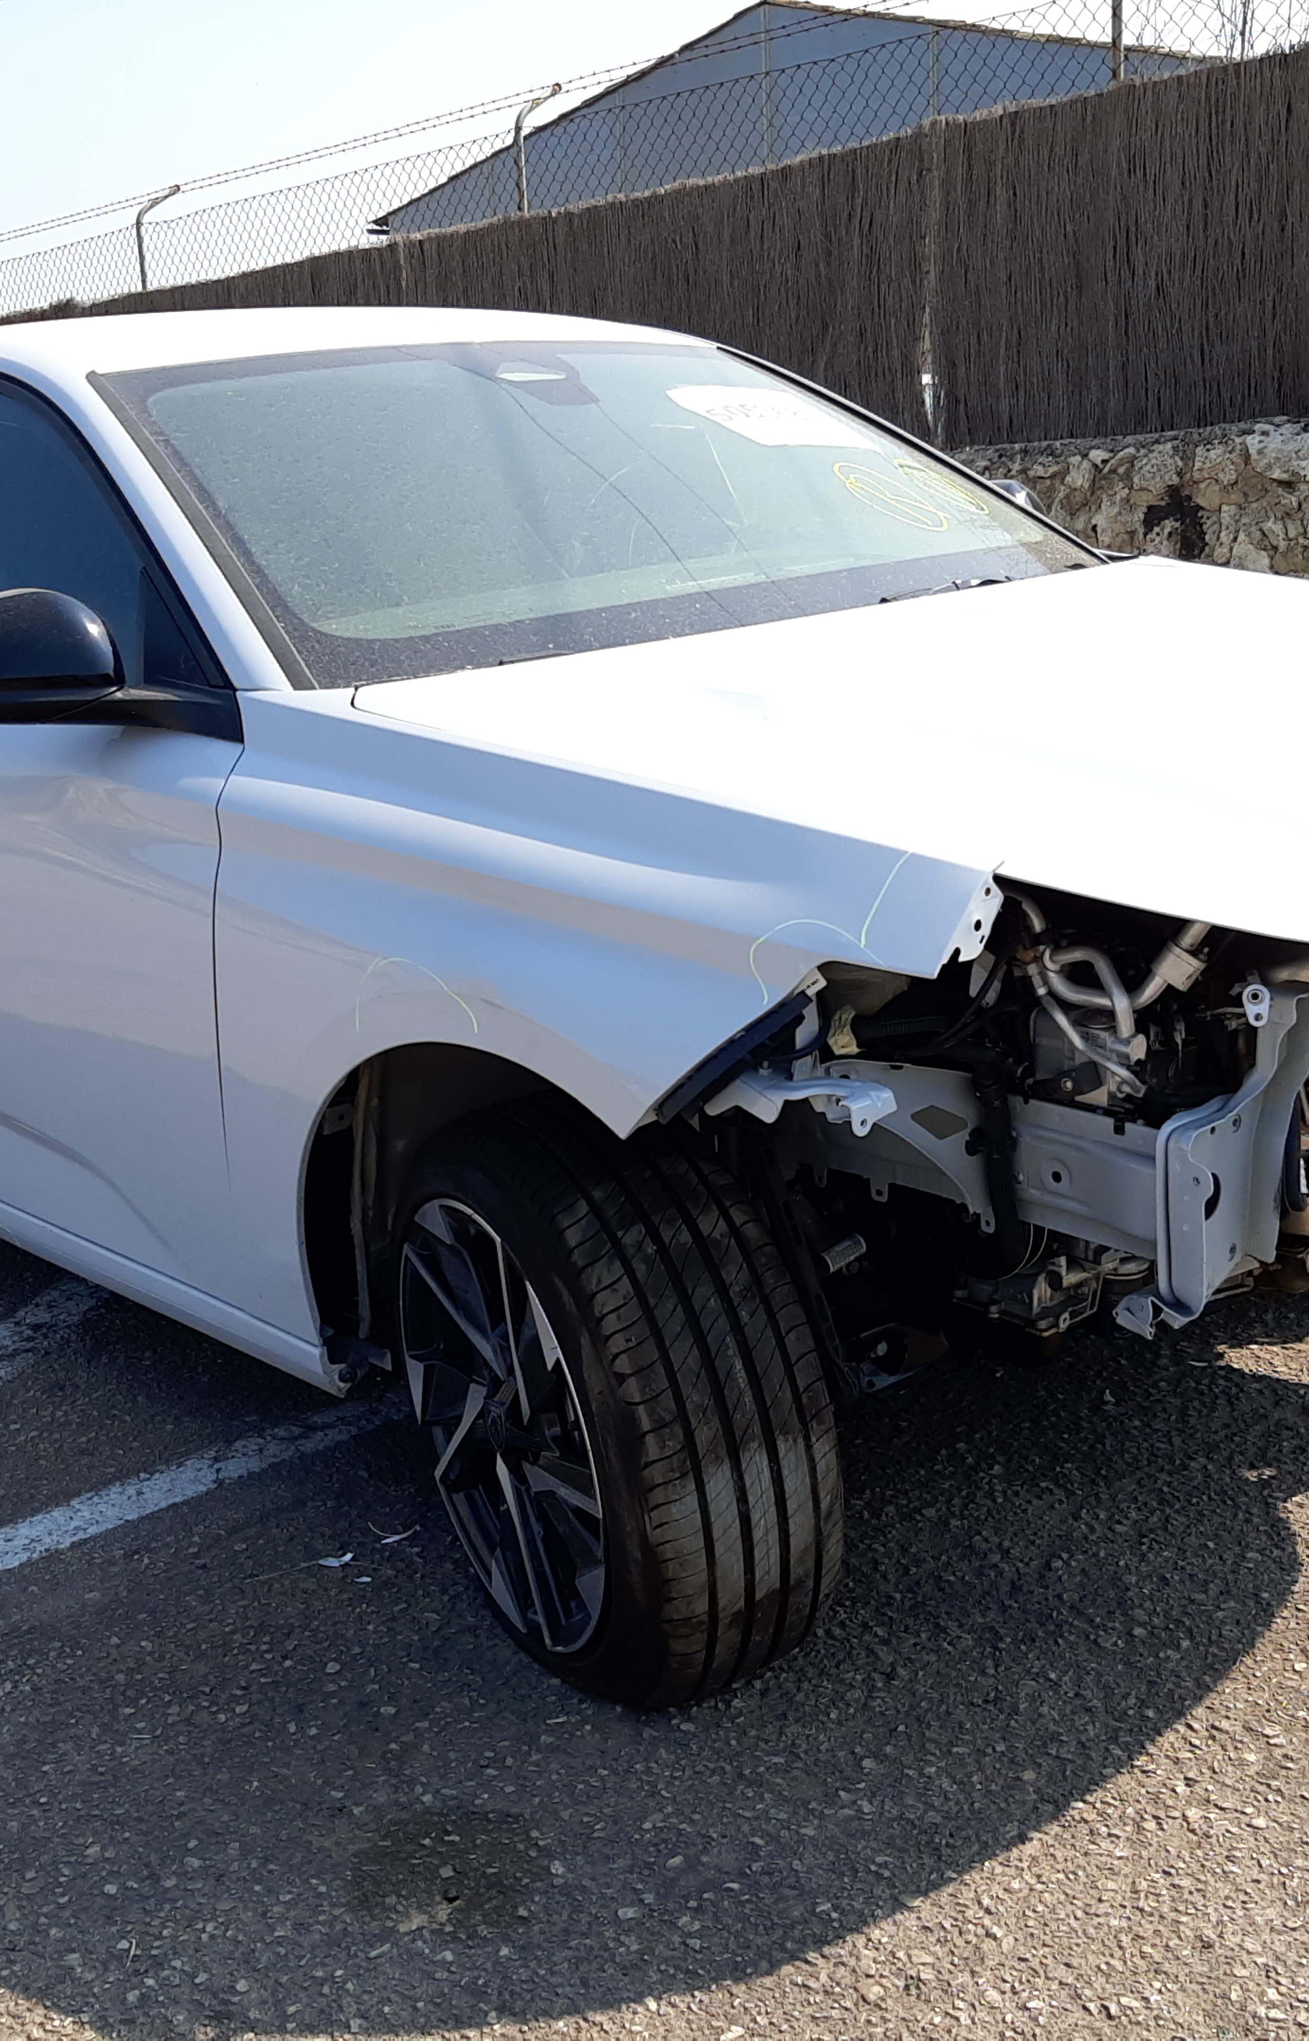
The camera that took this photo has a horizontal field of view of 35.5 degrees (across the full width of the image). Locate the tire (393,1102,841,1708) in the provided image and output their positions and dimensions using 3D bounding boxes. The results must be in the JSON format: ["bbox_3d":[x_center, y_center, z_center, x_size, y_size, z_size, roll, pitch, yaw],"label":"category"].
[{"bbox_3d":[-0.070,0.377,2.112,0.230,0.630,0.630,-13,20,-26],"label":"tire"}]

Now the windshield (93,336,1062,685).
[{"bbox_3d":[-0.025,-0.762,2.803,1.470,0.140,0.840,-19,51,-41],"label":"windshield"}]

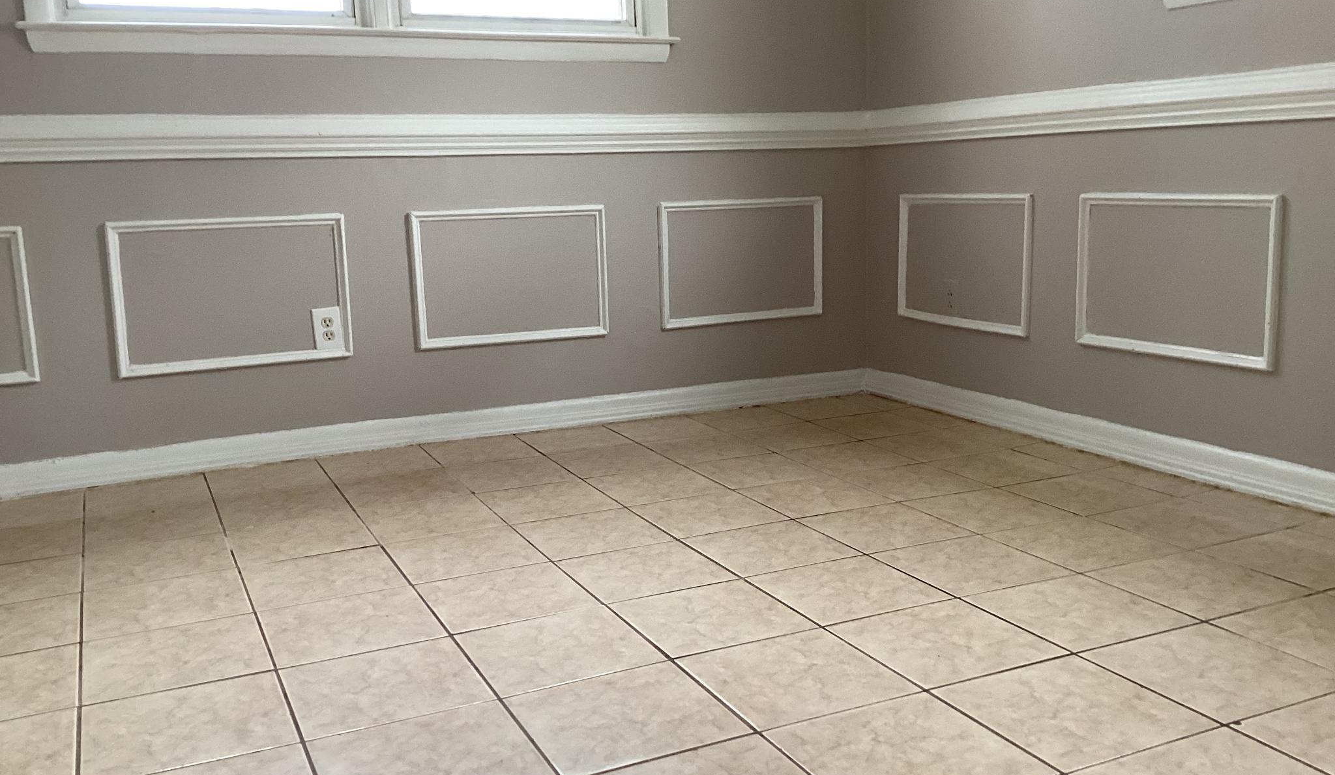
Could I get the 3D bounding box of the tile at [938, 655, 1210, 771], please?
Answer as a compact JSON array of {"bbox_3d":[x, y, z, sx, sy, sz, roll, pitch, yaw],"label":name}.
[{"bbox_3d":[0.611,0.490,1.811,0.297,0.010,0.297,-6,11,-24],"label":"tile"}]

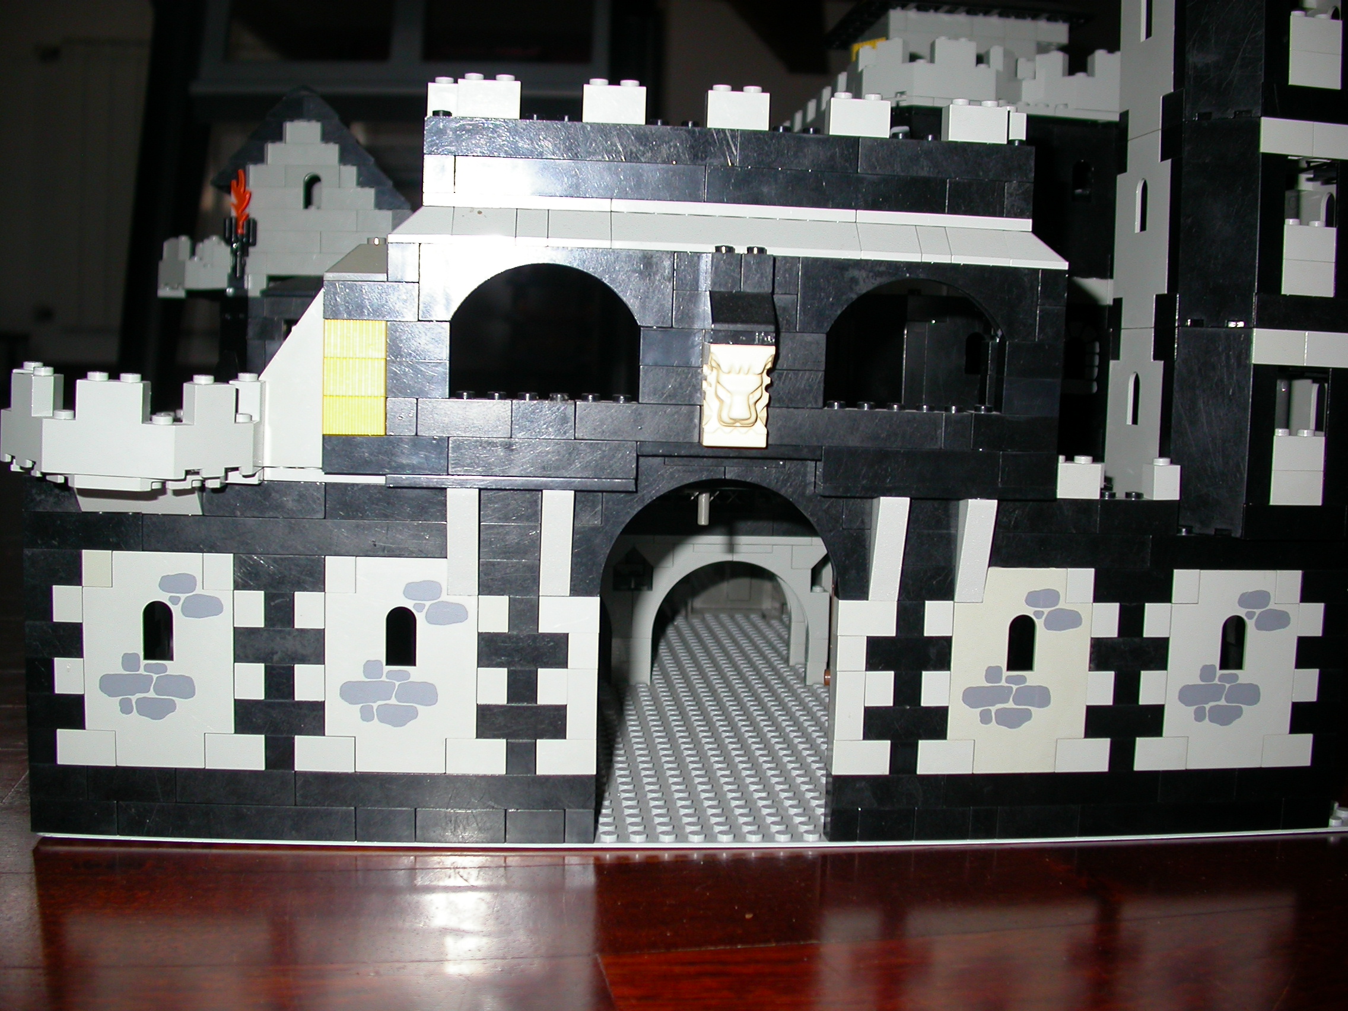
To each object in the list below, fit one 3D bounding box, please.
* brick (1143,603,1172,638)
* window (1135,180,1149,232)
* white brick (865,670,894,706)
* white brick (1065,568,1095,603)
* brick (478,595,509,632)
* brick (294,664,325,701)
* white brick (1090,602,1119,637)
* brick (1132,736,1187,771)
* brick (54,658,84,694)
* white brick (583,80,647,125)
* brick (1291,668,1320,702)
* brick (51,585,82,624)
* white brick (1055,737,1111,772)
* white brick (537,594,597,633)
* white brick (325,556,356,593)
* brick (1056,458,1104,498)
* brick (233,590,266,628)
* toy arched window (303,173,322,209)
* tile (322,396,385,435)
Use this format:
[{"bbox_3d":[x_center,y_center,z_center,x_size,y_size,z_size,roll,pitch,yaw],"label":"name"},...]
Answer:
[{"bbox_3d":[0.133,0.031,0.412,0.008,0.011,0.008,1,5,-6],"label":"brick"},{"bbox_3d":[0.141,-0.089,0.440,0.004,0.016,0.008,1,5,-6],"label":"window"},{"bbox_3d":[0.056,0.050,0.407,0.008,0.010,0.008,1,6,-6],"label":"white brick"},{"bbox_3d":[0.111,0.022,0.410,0.008,0.010,0.008,1,6,-6],"label":"white brick"},{"bbox_3d":[-0.048,0.028,0.392,0.008,0.011,0.008,1,5,-6],"label":"brick"},{"bbox_3d":[-0.096,0.046,0.393,0.008,0.010,0.008,1,5,-6],"label":"brick"},{"bbox_3d":[0.118,0.031,0.410,0.008,0.011,0.008,1,5,-6],"label":"white brick"},{"bbox_3d":[0.137,0.070,0.422,0.016,0.010,0.008,1,5,-6],"label":"brick"},{"bbox_3d":[-0.158,0.044,0.389,0.008,0.010,0.008,1,5,-6],"label":"brick"},{"bbox_3d":[-0.016,-0.104,0.384,0.016,0.011,0.008,1,6,-6],"label":"white brick"},{"bbox_3d":[0.178,0.050,0.421,0.008,0.010,0.008,1,6,-6],"label":"brick"},{"bbox_3d":[-0.157,0.025,0.387,0.008,0.010,0.008,1,5,-6],"label":"brick"},{"bbox_3d":[0.114,0.069,0.416,0.016,0.010,0.008,1,5,-6],"label":"white brick"},{"bbox_3d":[-0.028,0.028,0.393,0.016,0.010,0.008,1,5,-6],"label":"white brick"},{"bbox_3d":[-0.088,0.017,0.390,0.008,0.010,0.008,1,5,-6],"label":"white brick"},{"bbox_3d":[0.108,-0.008,0.408,0.016,0.011,0.008,1,5,-6],"label":"brick"},{"bbox_3d":[-0.111,0.026,0.388,0.008,0.010,0.008,1,5,-6],"label":"brick"},{"bbox_3d":[-0.162,-0.140,0.660,0.008,0.016,0.007,0,6,-22],"label":"toy arched window"},{"bbox_3d":[-0.082,-0.023,0.380,0.016,0.010,0.008,1,5,-6],"label":"tile"}]

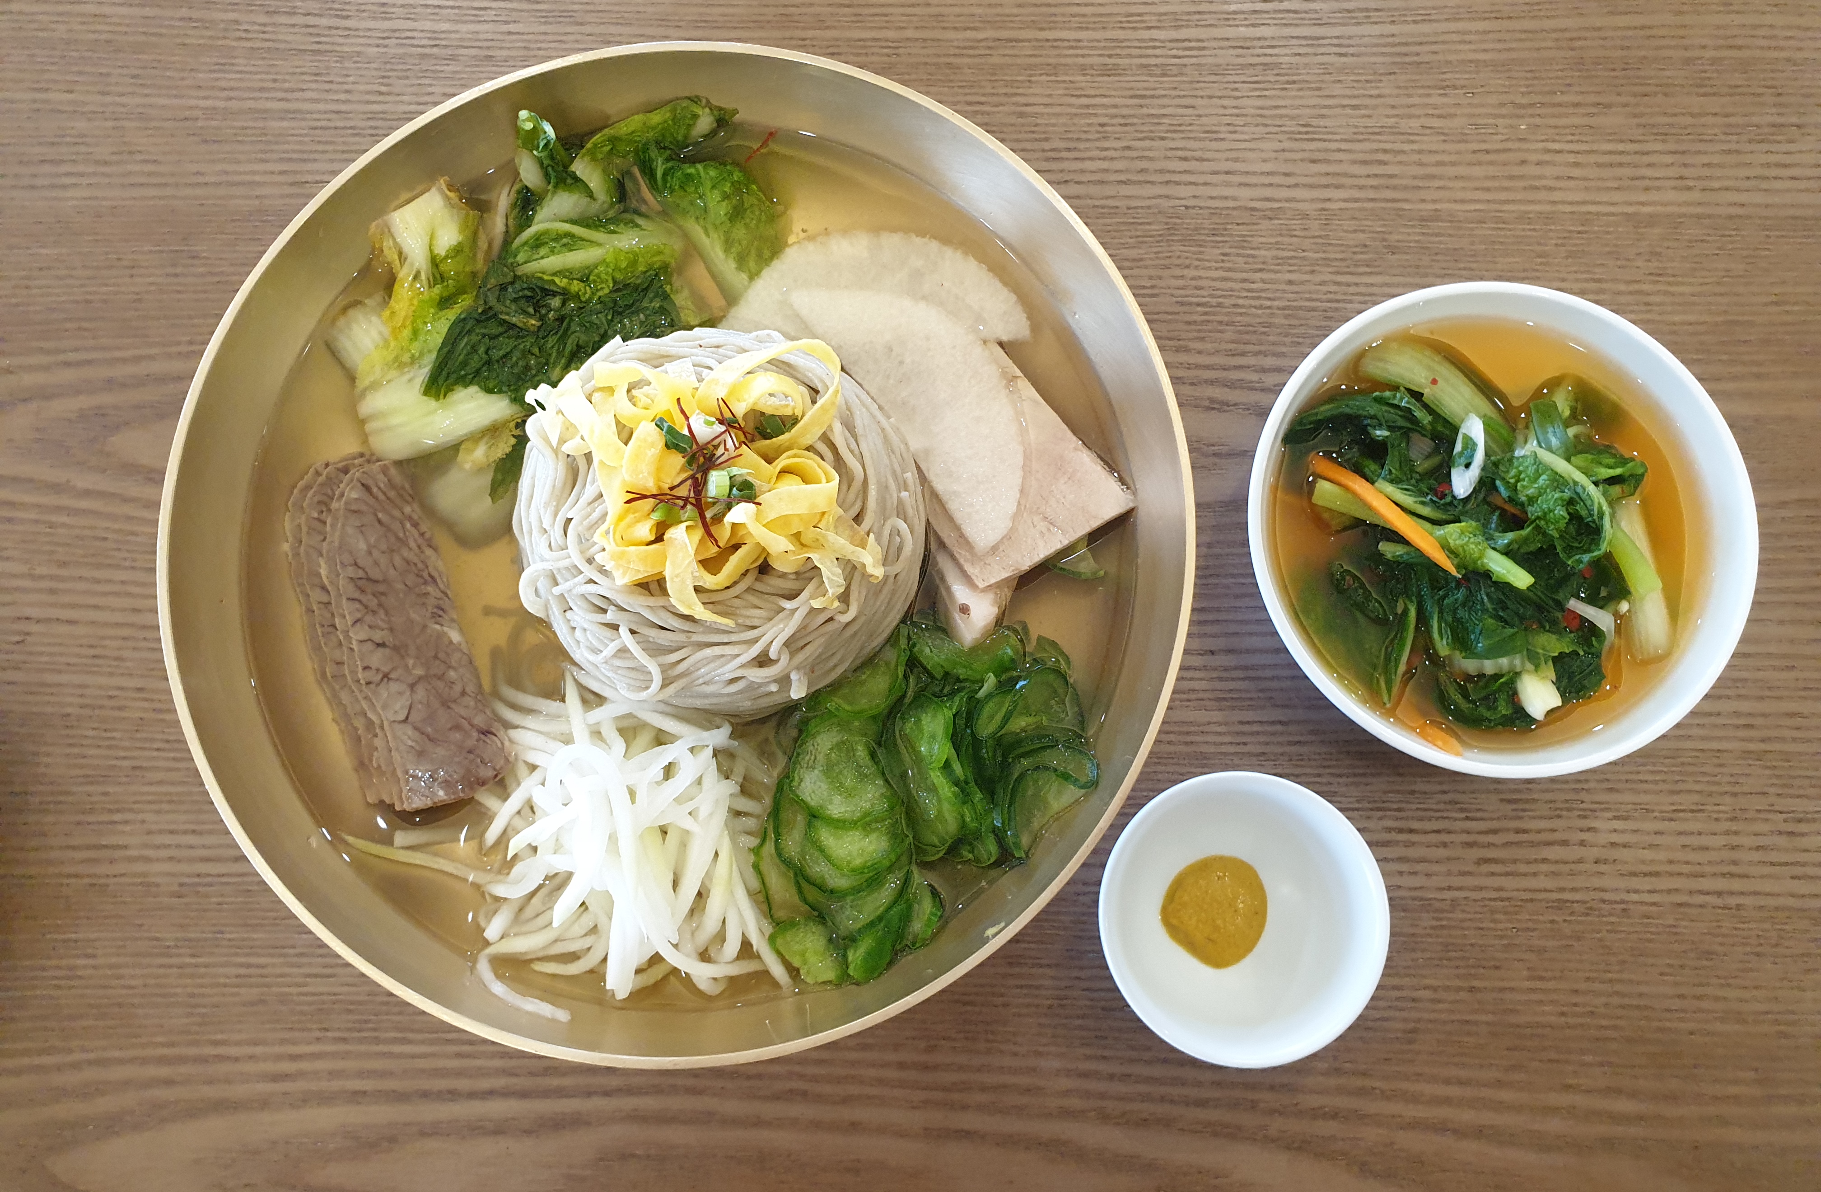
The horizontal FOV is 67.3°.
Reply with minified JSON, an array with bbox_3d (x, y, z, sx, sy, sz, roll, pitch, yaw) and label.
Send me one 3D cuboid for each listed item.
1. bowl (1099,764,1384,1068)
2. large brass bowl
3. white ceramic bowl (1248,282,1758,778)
[{"bbox_3d":[0.083,0.082,0.356,0.072,0.034,0.072,0,81,1],"label":"bowl"},{"bbox_3d":[-0.053,-0.010,0.351,0.238,0.078,0.238,0,81,1],"label":"large brass bowl"},{"bbox_3d":[0.145,-0.014,0.360,0.123,0.053,0.123,0,81,1],"label":"white ceramic bowl"}]

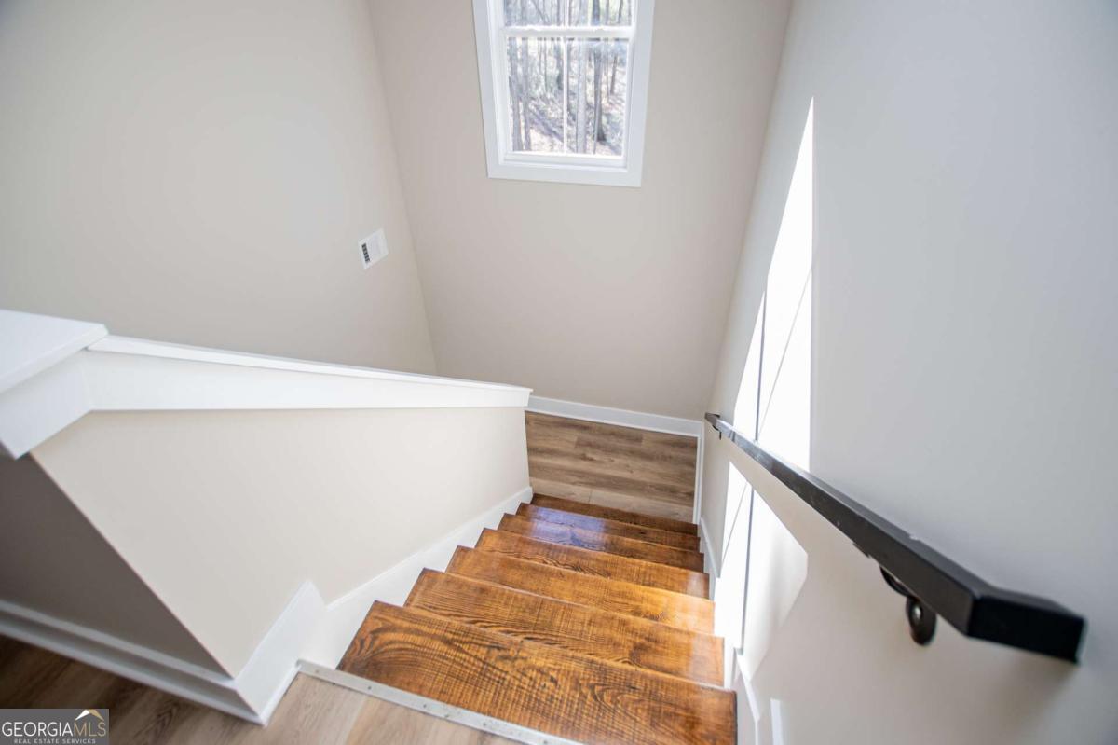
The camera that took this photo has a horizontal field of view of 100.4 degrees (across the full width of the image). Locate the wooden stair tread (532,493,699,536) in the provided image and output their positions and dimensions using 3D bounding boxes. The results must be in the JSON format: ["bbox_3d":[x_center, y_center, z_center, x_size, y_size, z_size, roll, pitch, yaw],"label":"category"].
[{"bbox_3d":[0.345,1.058,3.206,1.168,0.036,0.280,7,35,14],"label":"wooden stair tread"}]

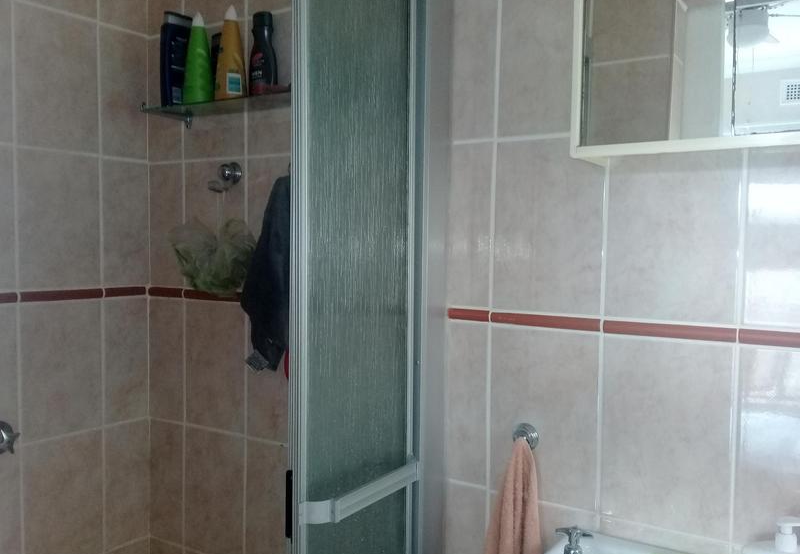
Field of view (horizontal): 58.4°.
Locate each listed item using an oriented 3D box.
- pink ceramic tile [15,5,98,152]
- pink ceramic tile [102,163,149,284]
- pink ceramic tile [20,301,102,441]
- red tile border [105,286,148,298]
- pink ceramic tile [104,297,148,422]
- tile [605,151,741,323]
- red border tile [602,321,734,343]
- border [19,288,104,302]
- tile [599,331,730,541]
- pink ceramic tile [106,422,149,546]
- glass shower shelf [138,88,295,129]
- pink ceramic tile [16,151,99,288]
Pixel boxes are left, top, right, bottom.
[{"bbox_3d":[-0.751,-0.427,1.581,0.009,0.301,0.200,3,3,32],"label":"pink ceramic tile"},{"bbox_3d":[-0.658,-0.126,1.715,0.010,0.298,0.123,3,3,32],"label":"pink ceramic tile"},{"bbox_3d":[-0.760,0.208,1.613,0.009,0.304,0.200,3,3,32],"label":"pink ceramic tile"},{"bbox_3d":[-0.658,0.037,1.722,0.011,0.020,0.123,3,3,32],"label":"red tile border"},{"bbox_3d":[-0.671,0.203,1.755,0.009,0.304,0.128,3,3,32],"label":"pink ceramic tile"},{"bbox_3d":[0.421,-0.080,1.111,0.197,0.298,0.010,3,3,32],"label":"tile"},{"bbox_3d":[0.426,0.085,1.138,0.200,0.020,0.011,3,3,32],"label":"red border tile"},{"bbox_3d":[-0.757,0.044,1.604,0.011,0.020,0.200,3,3,32],"label":"border"},{"bbox_3d":[0.417,0.246,1.127,0.197,0.298,0.010,3,3,32],"label":"tile"},{"bbox_3d":[-0.667,0.501,1.747,0.010,0.298,0.123,3,3,32],"label":"pink ceramic tile"},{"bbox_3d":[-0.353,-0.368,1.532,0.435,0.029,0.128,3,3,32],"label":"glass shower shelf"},{"bbox_3d":[-0.755,-0.121,1.596,0.009,0.304,0.200,3,3,32],"label":"pink ceramic tile"}]

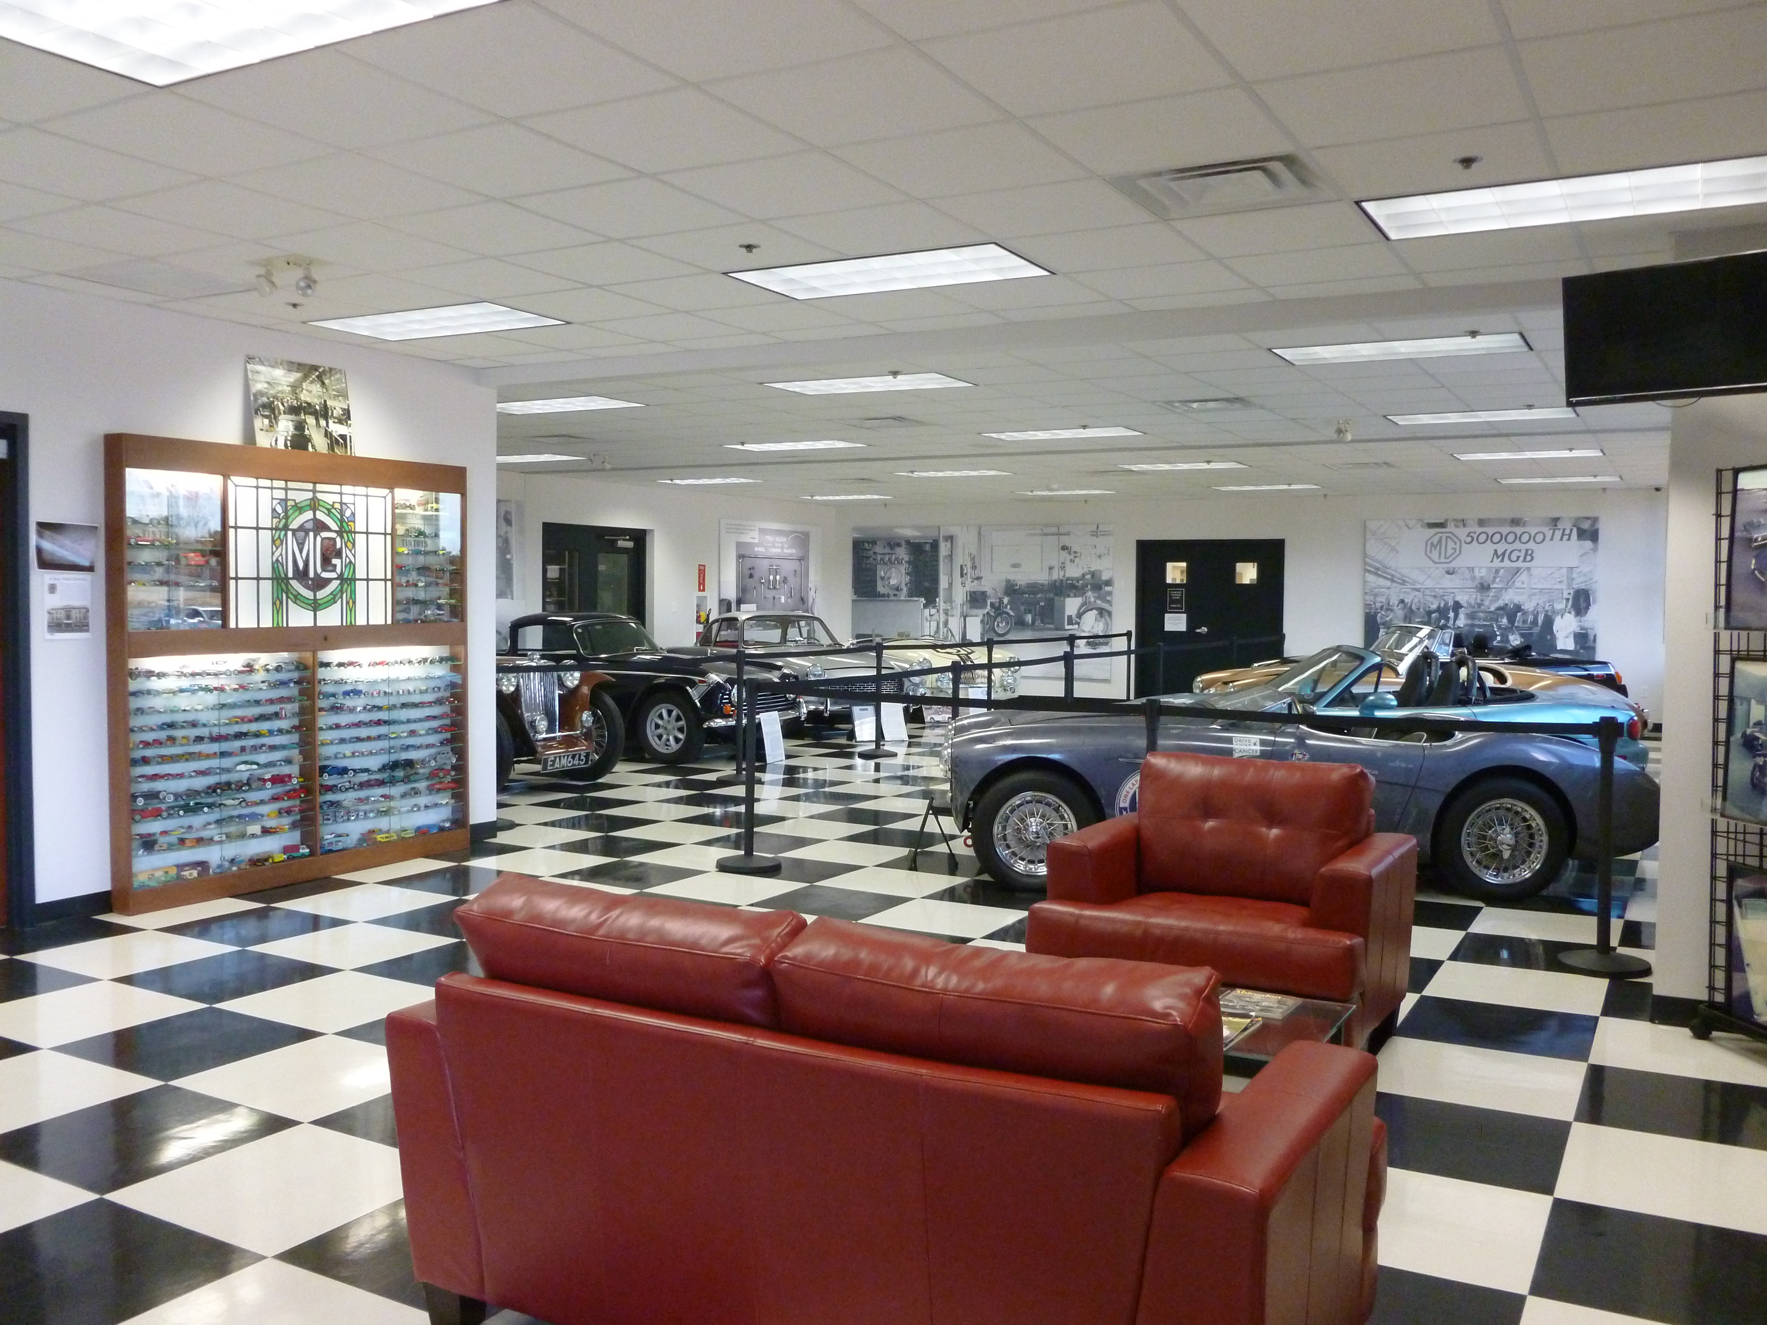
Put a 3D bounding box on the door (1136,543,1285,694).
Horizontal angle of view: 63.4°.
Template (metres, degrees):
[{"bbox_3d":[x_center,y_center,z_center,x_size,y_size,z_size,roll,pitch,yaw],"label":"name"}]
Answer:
[{"bbox_3d":[4.187,-0.456,18.482,1.950,2.241,0.101,2,3,28],"label":"door"}]

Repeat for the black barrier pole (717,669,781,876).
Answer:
[{"bbox_3d":[-0.717,0.581,7.703,0.353,1.071,0.353,1,3,0],"label":"black barrier pole"}]

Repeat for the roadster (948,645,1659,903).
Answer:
[{"bbox_3d":[2.213,0.570,7.742,3.750,1.140,1.550,1,3,3],"label":"roadster"}]

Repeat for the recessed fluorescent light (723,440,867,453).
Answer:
[{"bbox_3d":[-0.738,-1.918,12.500,1.210,0.080,0.600,2,3,30],"label":"recessed fluorescent light"}]

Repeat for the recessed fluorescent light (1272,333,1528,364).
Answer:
[{"bbox_3d":[2.641,-1.628,7.309,1.210,0.080,0.600,2,3,30],"label":"recessed fluorescent light"}]

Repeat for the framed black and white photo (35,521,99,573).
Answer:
[{"bbox_3d":[-3.616,-0.510,6.340,0.015,0.213,0.275,2,3,32],"label":"framed black and white photo"}]

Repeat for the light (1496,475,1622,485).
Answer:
[{"bbox_3d":[7.251,-1.972,15.317,1.220,0.070,0.610,2,3,31],"label":"light"}]

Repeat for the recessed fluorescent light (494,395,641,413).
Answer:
[{"bbox_3d":[-2.352,-1.861,10.255,1.220,0.070,0.610,2,3,31],"label":"recessed fluorescent light"}]

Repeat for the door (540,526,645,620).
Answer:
[{"bbox_3d":[-3.438,-0.465,16.915,0.100,2.180,1.880,2,3,28],"label":"door"}]

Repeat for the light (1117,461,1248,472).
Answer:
[{"bbox_3d":[2.979,-1.952,14.032,1.210,0.080,0.600,2,3,30],"label":"light"}]

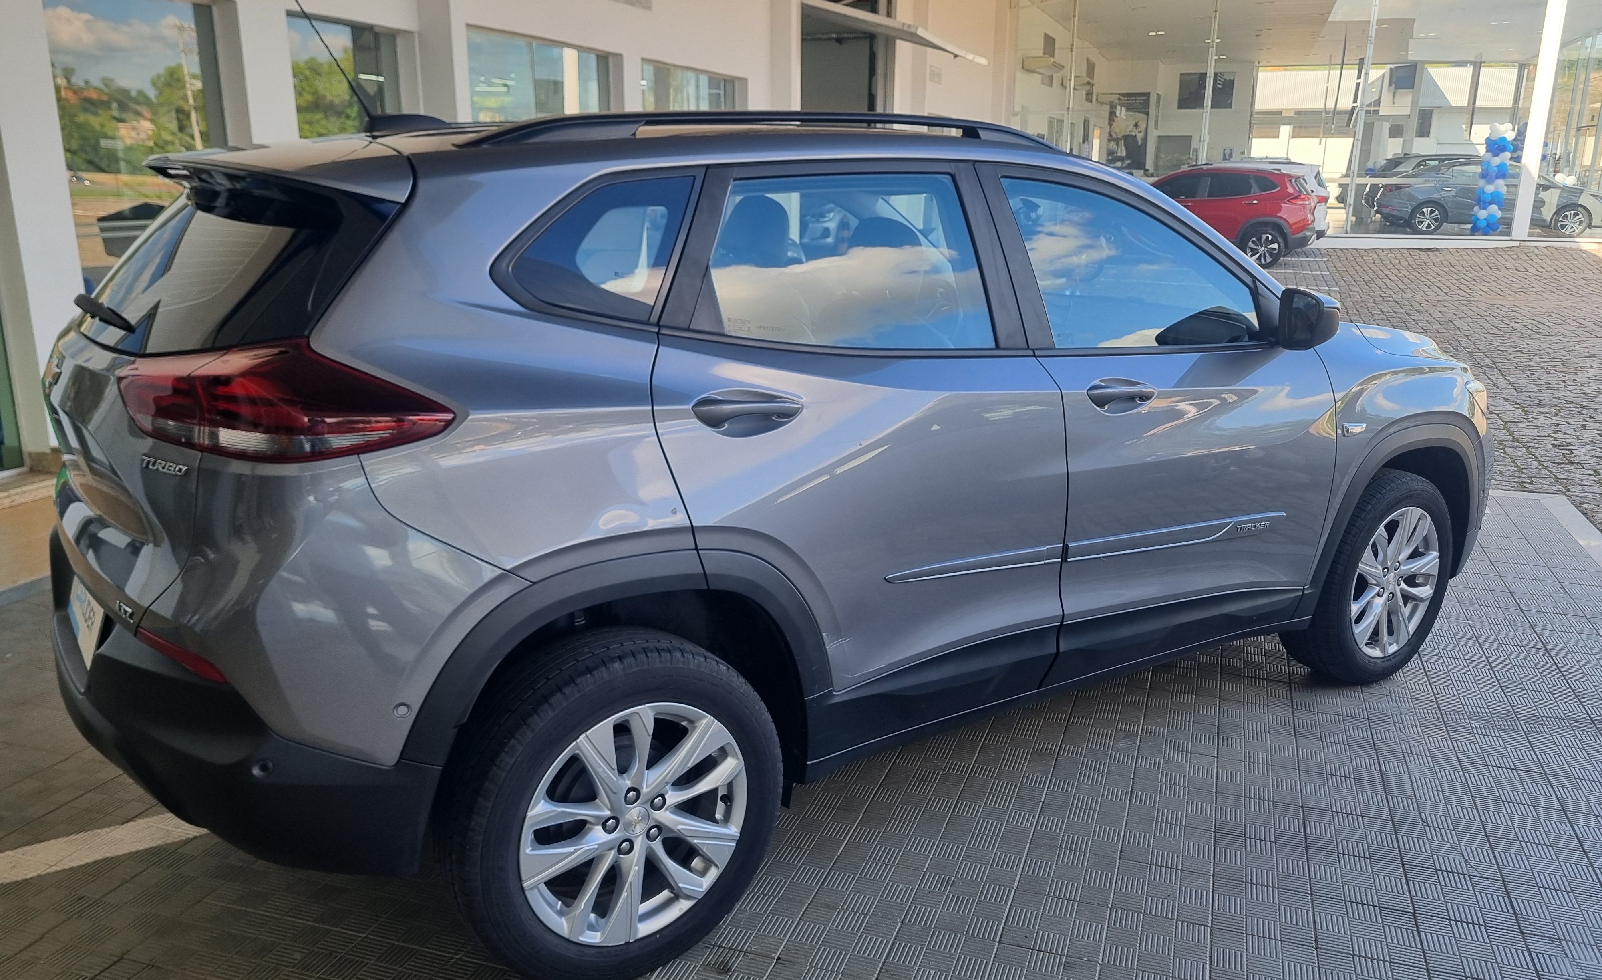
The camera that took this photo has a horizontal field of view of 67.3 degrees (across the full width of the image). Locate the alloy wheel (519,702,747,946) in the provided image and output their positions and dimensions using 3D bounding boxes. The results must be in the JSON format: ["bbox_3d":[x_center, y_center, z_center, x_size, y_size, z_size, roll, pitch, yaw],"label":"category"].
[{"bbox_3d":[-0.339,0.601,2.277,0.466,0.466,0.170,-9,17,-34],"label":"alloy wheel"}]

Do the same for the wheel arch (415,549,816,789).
[{"bbox_3d":[-0.313,0.358,2.169,0.835,0.525,0.120,-9,17,-34],"label":"wheel arch"}]

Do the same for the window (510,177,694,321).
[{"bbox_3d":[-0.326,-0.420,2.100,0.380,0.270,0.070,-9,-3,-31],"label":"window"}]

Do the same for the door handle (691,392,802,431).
[{"bbox_3d":[-0.103,-0.143,2.159,0.233,0.073,0.050,-9,17,-34],"label":"door handle"}]

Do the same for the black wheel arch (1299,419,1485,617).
[{"bbox_3d":[1.754,0.065,3.603,0.950,0.545,0.120,-9,17,-34],"label":"black wheel arch"}]

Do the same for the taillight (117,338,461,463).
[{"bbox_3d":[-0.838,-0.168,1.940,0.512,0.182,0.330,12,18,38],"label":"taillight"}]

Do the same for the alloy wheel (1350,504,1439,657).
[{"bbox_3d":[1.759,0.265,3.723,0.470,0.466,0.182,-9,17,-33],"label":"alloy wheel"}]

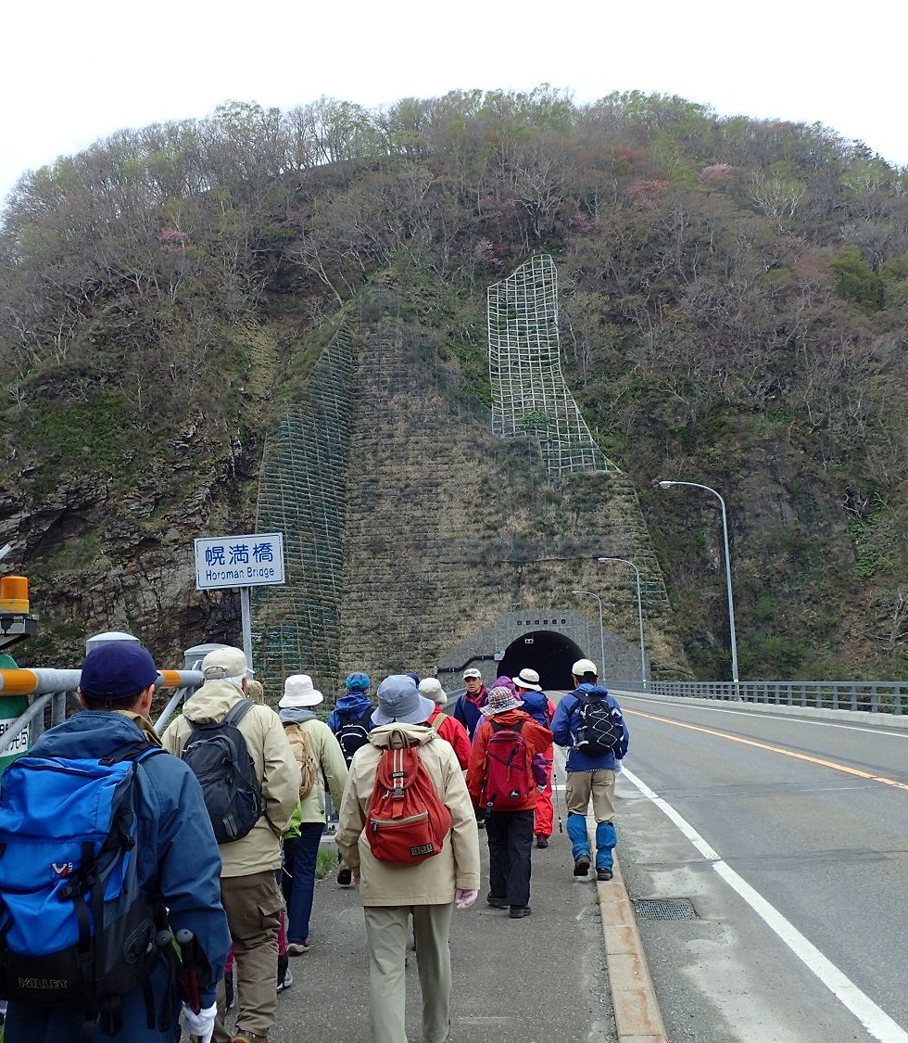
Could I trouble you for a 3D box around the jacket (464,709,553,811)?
[{"bbox_3d":[0.371,1.613,8.150,0.570,0.660,0.360,-3,-8,4],"label":"jacket"}]

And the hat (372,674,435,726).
[{"bbox_3d":[-0.220,0.778,5.250,0.275,0.190,0.300,-11,-8,4],"label":"hat"}]

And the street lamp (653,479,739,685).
[{"bbox_3d":[10.937,3.128,53.766,3.050,9.800,0.350,-3,-8,2],"label":"street lamp"}]

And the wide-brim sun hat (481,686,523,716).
[{"bbox_3d":[0.331,1.212,8.150,0.280,0.180,0.290,-14,-8,4],"label":"wide-brim sun hat"}]

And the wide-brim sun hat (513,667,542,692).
[{"bbox_3d":[0.693,1.487,11.300,0.280,0.170,0.290,11,-8,2],"label":"wide-brim sun hat"}]

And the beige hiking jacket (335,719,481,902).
[{"bbox_3d":[-0.203,1.273,5.250,0.600,0.770,0.360,-3,-8,4],"label":"beige hiking jacket"}]

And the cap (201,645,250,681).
[{"bbox_3d":[-1.002,0.621,5.280,0.175,0.150,0.255,-4,-8,14],"label":"cap"}]

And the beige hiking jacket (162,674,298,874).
[{"bbox_3d":[-0.977,1.119,5.250,0.580,0.840,0.370,-3,-8,6],"label":"beige hiking jacket"}]

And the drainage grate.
[{"bbox_3d":[1.453,2.685,8.267,0.410,0.050,0.670,-3,-8,6],"label":"drainage grate"}]

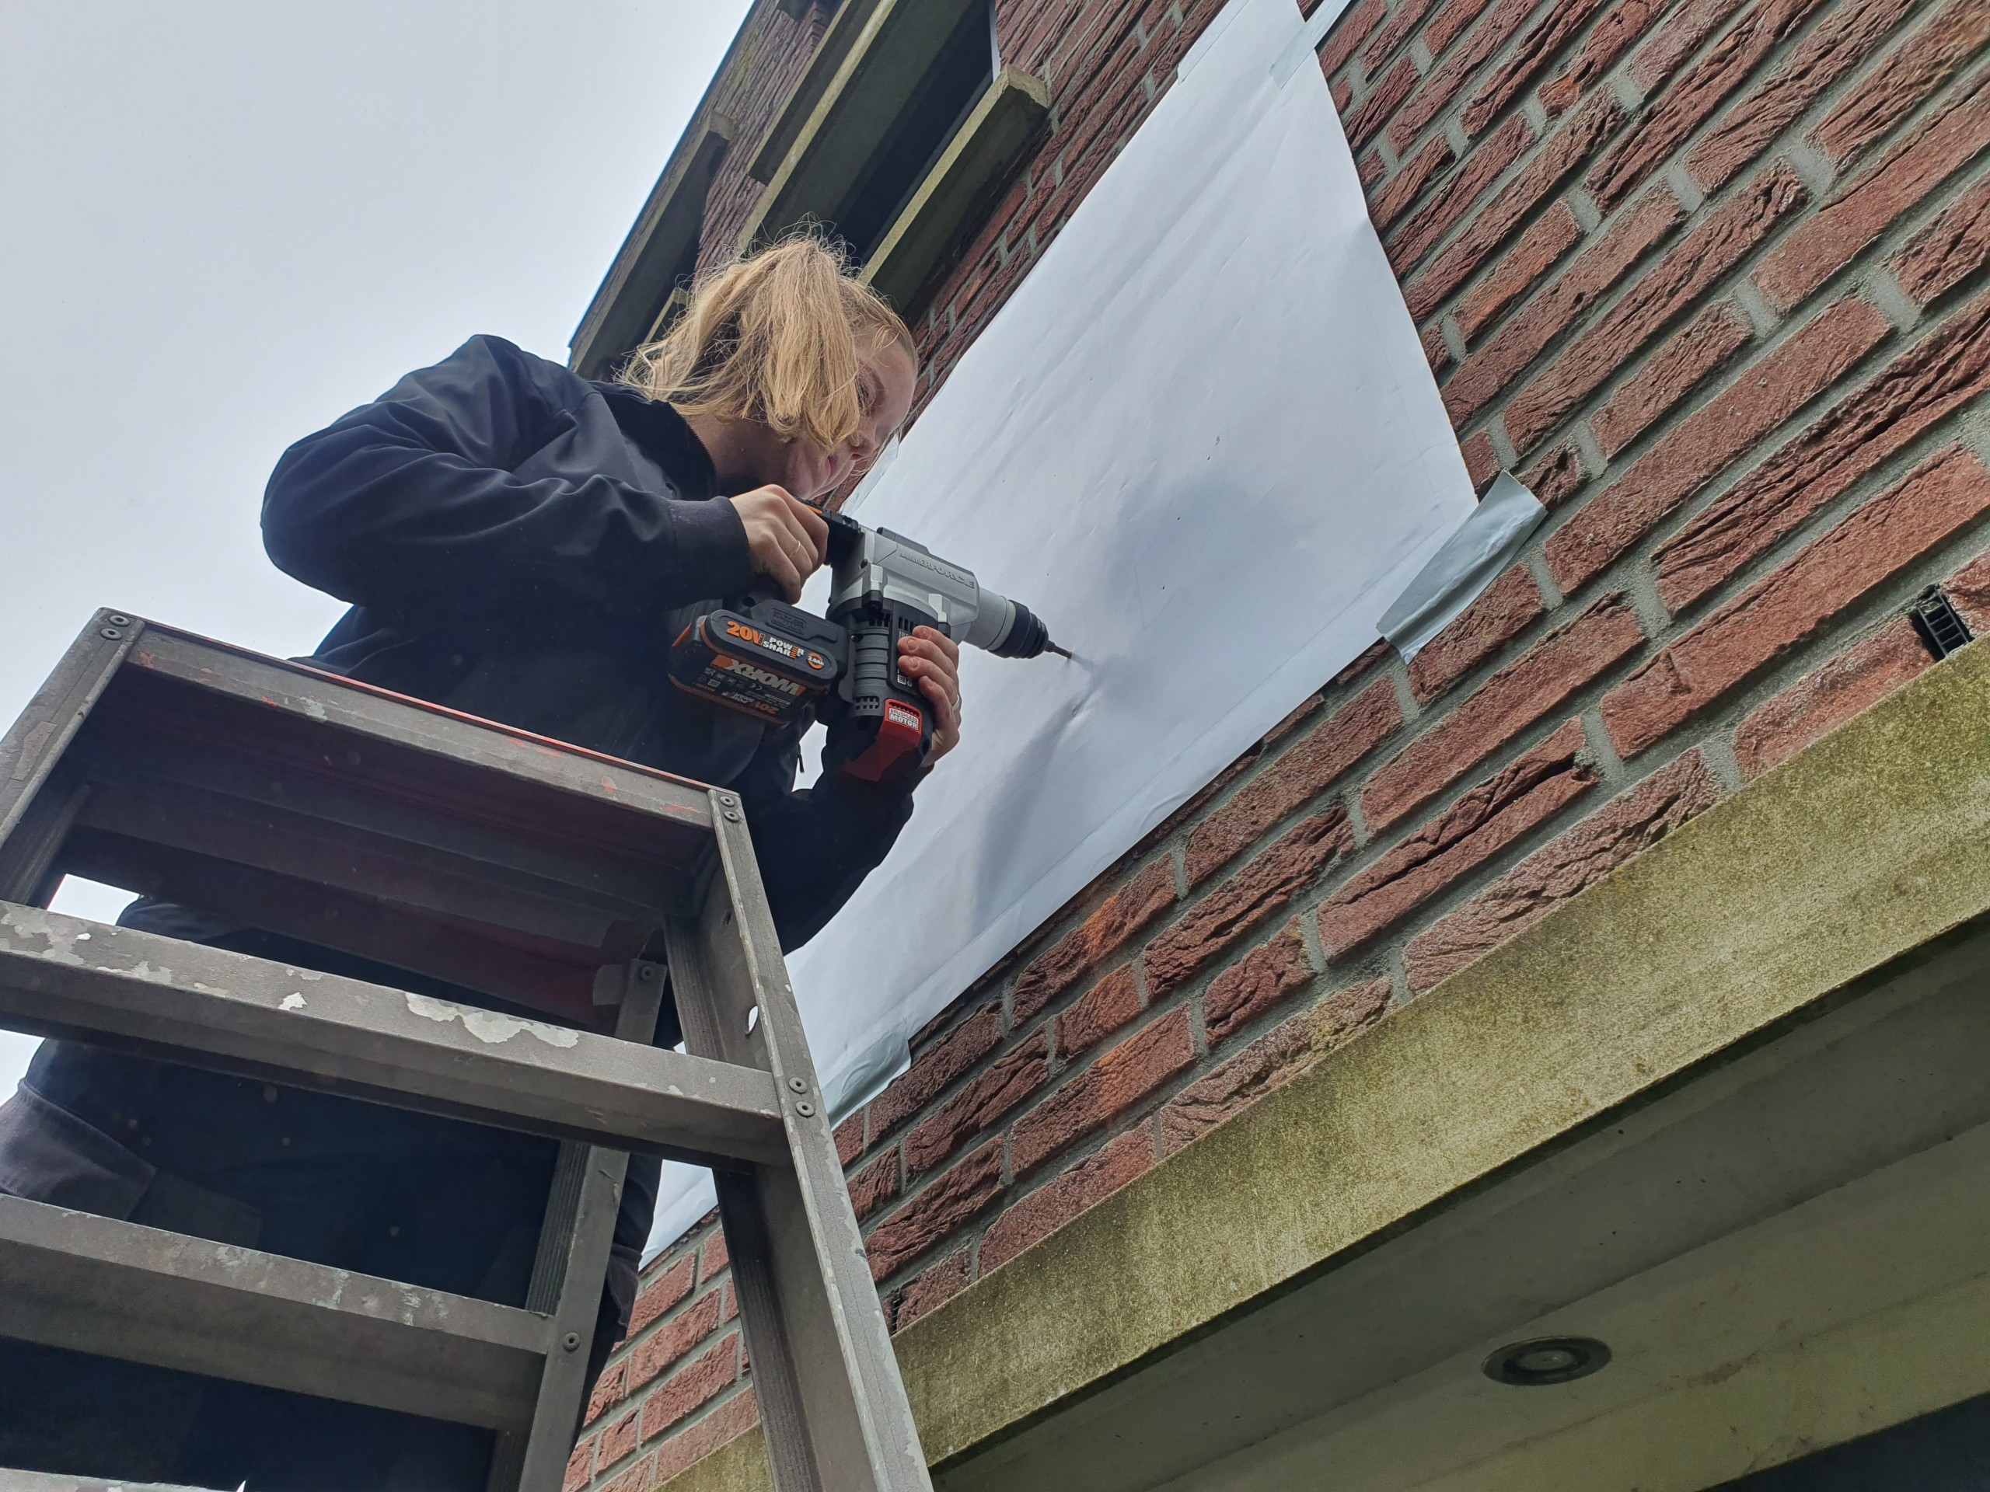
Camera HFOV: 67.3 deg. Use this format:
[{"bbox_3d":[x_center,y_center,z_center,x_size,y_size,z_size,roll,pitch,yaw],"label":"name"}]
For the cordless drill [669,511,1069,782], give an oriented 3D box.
[{"bbox_3d":[-0.081,-0.075,1.171,0.353,0.228,0.085,21,-46,-26],"label":"cordless drill"}]

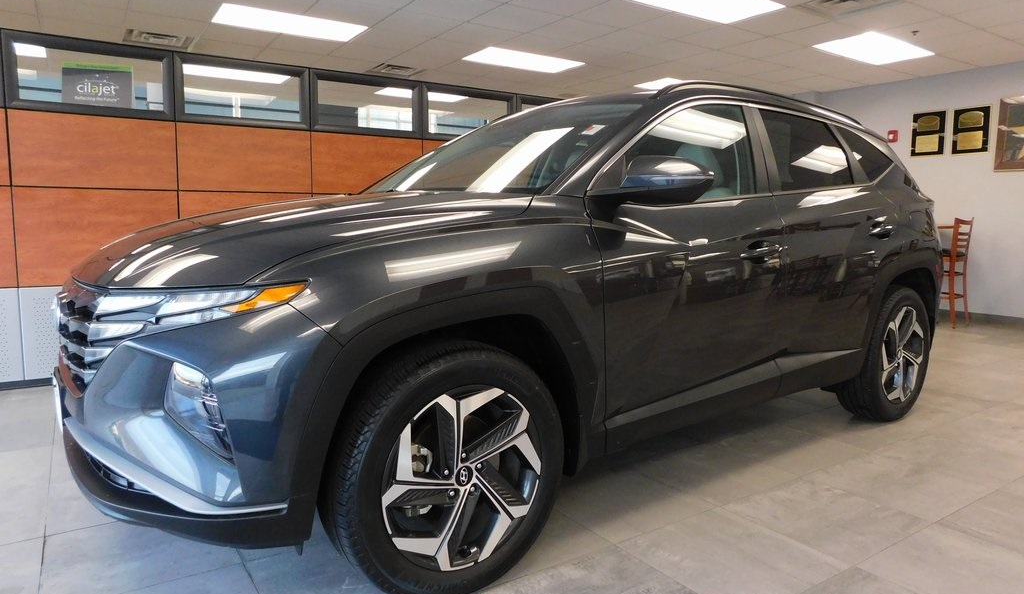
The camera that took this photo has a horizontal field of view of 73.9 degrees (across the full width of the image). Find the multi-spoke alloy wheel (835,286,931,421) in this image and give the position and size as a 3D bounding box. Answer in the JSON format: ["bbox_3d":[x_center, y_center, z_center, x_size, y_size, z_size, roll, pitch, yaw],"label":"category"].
[{"bbox_3d":[1.980,0.297,3.617,0.730,0.730,0.235,-5,8,-38],"label":"multi-spoke alloy wheel"}]

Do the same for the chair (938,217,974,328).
[{"bbox_3d":[4.360,-0.250,6.900,0.420,1.080,0.460,-4,8,-36],"label":"chair"}]

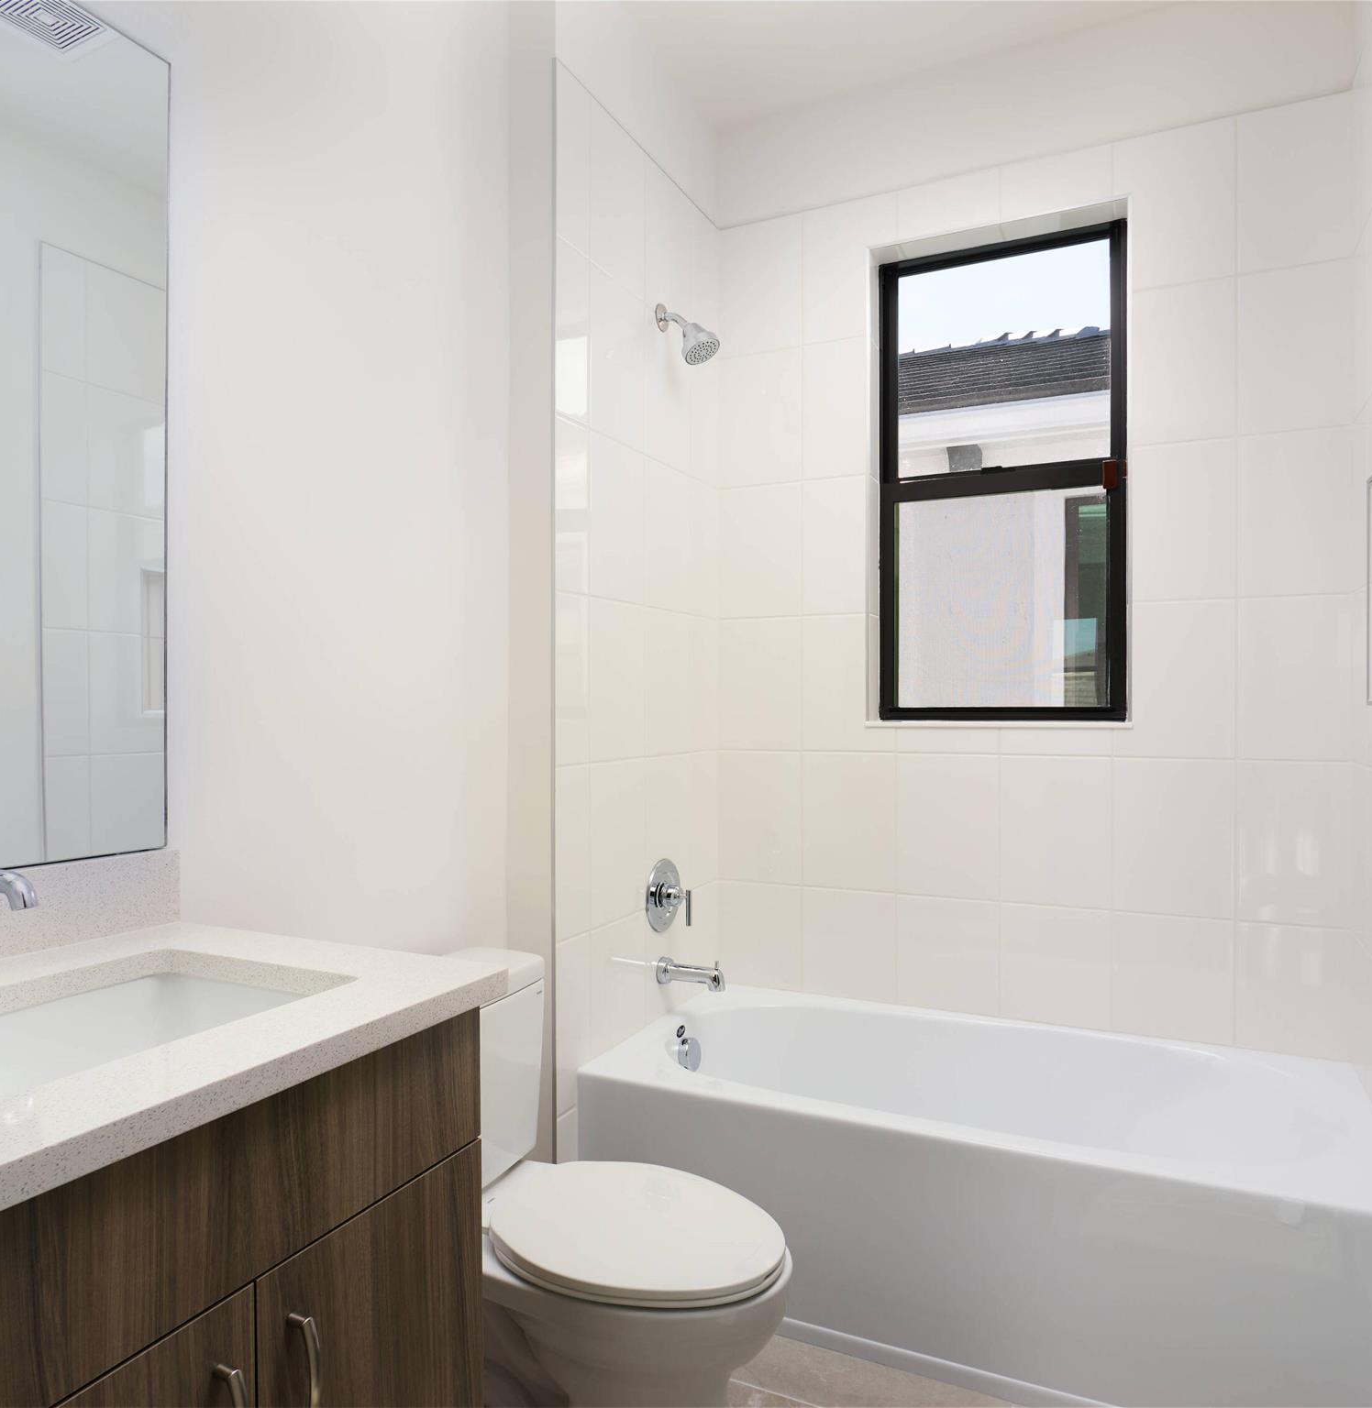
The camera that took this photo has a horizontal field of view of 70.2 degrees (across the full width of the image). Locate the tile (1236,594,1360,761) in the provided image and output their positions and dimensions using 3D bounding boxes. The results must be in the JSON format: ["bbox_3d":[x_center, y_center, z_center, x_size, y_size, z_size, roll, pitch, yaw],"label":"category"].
[{"bbox_3d":[1.336,-0.055,2.151,0.215,0.362,0.010,0,0,26],"label":"tile"}]

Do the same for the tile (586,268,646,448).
[{"bbox_3d":[-0.157,-0.774,2.209,0.010,0.361,0.256,0,0,26],"label":"tile"}]

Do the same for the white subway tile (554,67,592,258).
[{"bbox_3d":[-0.241,-1.142,2.052,0.010,0.353,0.129,0,0,26],"label":"white subway tile"}]

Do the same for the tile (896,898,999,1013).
[{"bbox_3d":[0.659,0.627,2.459,0.253,0.278,0.010,0,0,26],"label":"tile"}]

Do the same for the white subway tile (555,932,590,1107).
[{"bbox_3d":[-0.237,0.668,2.043,0.010,0.360,0.127,0,0,25],"label":"white subway tile"}]

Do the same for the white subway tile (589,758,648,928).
[{"bbox_3d":[-0.155,0.308,2.216,0.010,0.360,0.259,0,0,25],"label":"white subway tile"}]

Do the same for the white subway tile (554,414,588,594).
[{"bbox_3d":[-0.239,-0.412,2.038,0.010,0.361,0.129,0,0,26],"label":"white subway tile"}]

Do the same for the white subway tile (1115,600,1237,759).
[{"bbox_3d":[1.123,-0.056,2.252,0.254,0.362,0.010,0,0,26],"label":"white subway tile"}]

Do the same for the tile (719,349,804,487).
[{"bbox_3d":[0.205,-0.782,2.696,0.246,0.364,0.010,0,0,26],"label":"tile"}]

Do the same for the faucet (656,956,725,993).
[{"bbox_3d":[0.018,0.655,2.369,0.171,0.074,0.066,0,0,26],"label":"faucet"}]

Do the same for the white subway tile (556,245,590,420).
[{"bbox_3d":[-0.239,-0.773,2.036,0.010,0.361,0.129,0,0,26],"label":"white subway tile"}]

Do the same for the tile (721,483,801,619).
[{"bbox_3d":[0.205,-0.416,2.671,0.246,0.361,0.010,0,0,26],"label":"tile"}]

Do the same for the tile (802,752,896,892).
[{"bbox_3d":[0.433,0.309,2.590,0.256,0.364,0.010,0,0,26],"label":"tile"}]

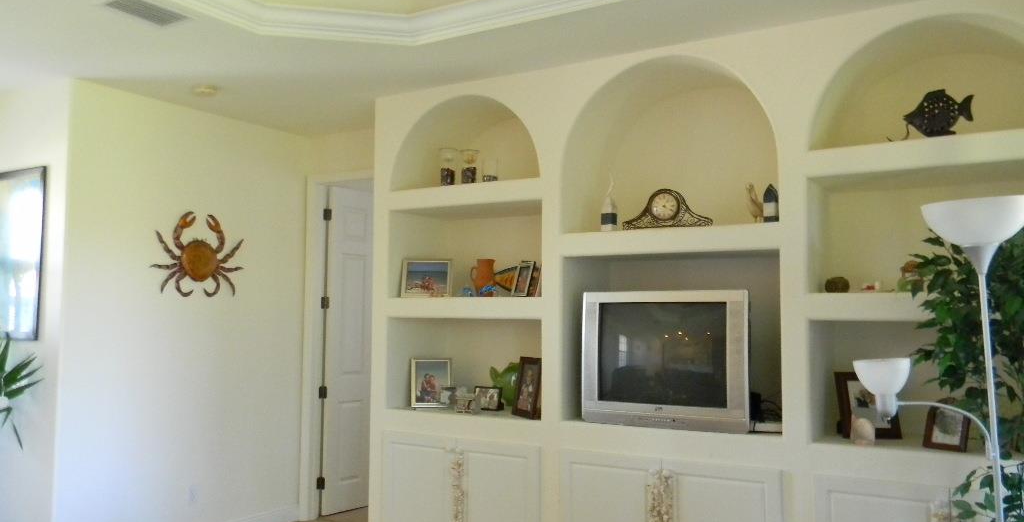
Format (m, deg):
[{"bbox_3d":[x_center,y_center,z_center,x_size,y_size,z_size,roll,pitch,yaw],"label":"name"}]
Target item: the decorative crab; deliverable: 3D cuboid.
[{"bbox_3d":[-1.995,-0.043,5.352,0.060,0.553,0.718,-2,-5,31],"label":"decorative crab"}]

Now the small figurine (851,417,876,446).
[{"bbox_3d":[1.538,0.745,3.623,0.105,0.120,0.090,-2,-5,30],"label":"small figurine"}]

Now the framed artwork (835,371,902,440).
[{"bbox_3d":[1.667,0.680,3.887,0.264,0.315,0.025,0,-24,5],"label":"framed artwork"}]

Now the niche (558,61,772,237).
[{"bbox_3d":[0.887,-0.562,4.338,1.120,0.847,0.569,-2,-5,31],"label":"niche"}]

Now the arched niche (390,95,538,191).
[{"bbox_3d":[-0.132,-0.667,4.957,1.005,0.510,0.580,-2,-5,30],"label":"arched niche"}]

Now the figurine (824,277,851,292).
[{"bbox_3d":[1.472,0.113,3.777,0.109,0.077,0.090,-2,-5,30],"label":"figurine"}]

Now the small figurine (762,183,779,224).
[{"bbox_3d":[1.229,-0.266,3.924,0.057,0.200,0.057,-2,-5,31],"label":"small figurine"}]

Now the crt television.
[{"bbox_3d":[0.875,0.503,4.305,0.845,0.665,0.540,-2,-5,30],"label":"crt television"}]

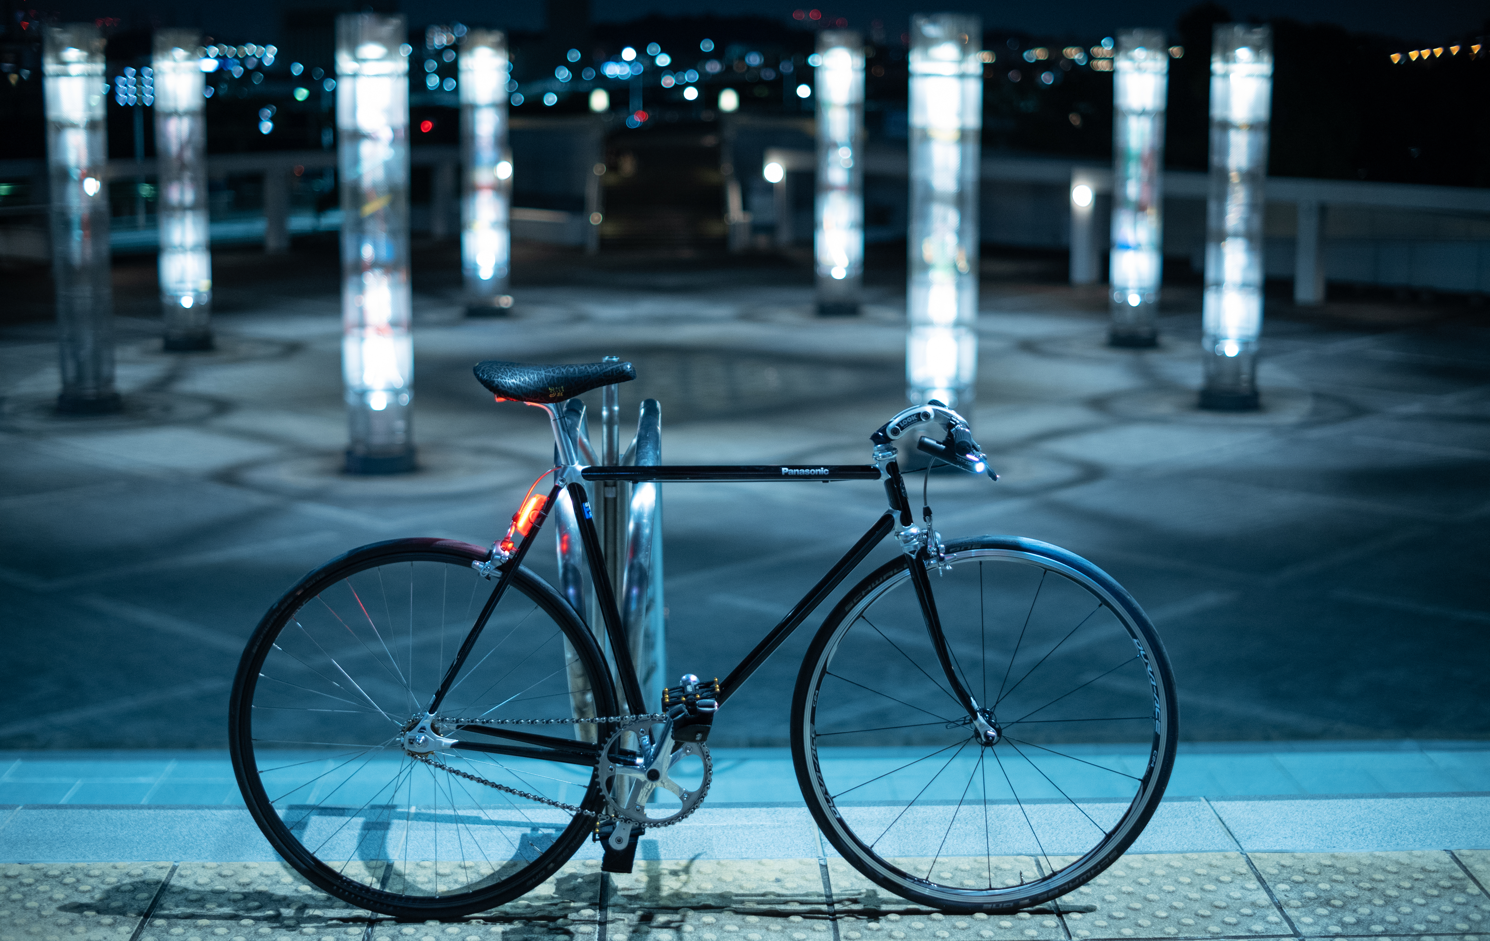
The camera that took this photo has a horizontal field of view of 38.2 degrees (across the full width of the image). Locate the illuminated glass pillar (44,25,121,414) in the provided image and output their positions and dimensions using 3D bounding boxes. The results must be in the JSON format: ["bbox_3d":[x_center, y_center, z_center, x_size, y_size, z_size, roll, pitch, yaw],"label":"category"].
[{"bbox_3d":[-6.892,-2.574,22.230,0.655,3.970,0.655,-3,11,-17],"label":"illuminated glass pillar"}]

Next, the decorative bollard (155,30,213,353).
[{"bbox_3d":[-7.063,-3.505,27.139,0.655,3.970,0.655,-3,11,-14],"label":"decorative bollard"}]

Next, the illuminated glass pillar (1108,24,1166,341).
[{"bbox_3d":[5.001,-3.570,27.546,0.655,3.970,0.655,2,11,10],"label":"illuminated glass pillar"}]

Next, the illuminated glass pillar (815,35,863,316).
[{"bbox_3d":[1.347,-4.208,30.899,0.655,3.970,0.655,1,11,2],"label":"illuminated glass pillar"}]

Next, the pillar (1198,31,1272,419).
[{"bbox_3d":[5.171,-2.640,22.637,0.655,3.970,0.655,2,11,13],"label":"pillar"}]

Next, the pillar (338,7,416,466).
[{"bbox_3d":[-3.238,-1.936,18.878,0.655,3.970,0.655,-2,11,-10],"label":"pillar"}]

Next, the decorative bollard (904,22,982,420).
[{"bbox_3d":[1.759,-1.963,19.046,0.655,3.970,0.655,1,11,5],"label":"decorative bollard"}]

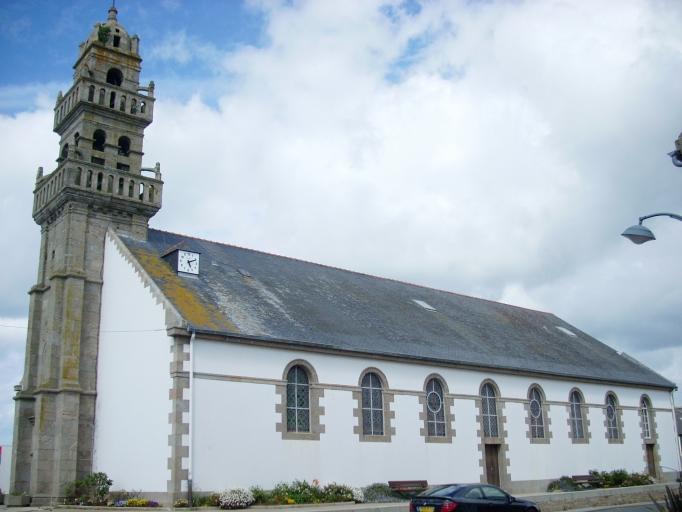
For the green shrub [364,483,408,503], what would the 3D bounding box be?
[{"bbox_3d":[1.690,8.998,27.696,1.750,0.750,1.400,13,-22,-38],"label":"green shrub"}]

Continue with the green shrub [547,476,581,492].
[{"bbox_3d":[10.727,10.960,35.315,1.700,0.800,1.400,13,-22,-38],"label":"green shrub"}]

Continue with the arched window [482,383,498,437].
[{"bbox_3d":[7.302,7.516,35.541,1.130,2.650,0.250,13,-22,-38],"label":"arched window"}]

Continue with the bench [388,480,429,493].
[{"bbox_3d":[2.614,9.184,28.451,2.150,0.770,0.620,13,-22,-38],"label":"bench"}]

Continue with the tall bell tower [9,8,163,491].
[{"bbox_3d":[-11.635,-1.209,34.503,4.570,24.620,4.570,13,-22,-38],"label":"tall bell tower"}]

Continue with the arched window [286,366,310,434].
[{"bbox_3d":[-1.625,5.552,28.350,1.170,2.650,0.250,13,-22,-38],"label":"arched window"}]

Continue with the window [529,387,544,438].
[{"bbox_3d":[10.237,8.171,37.957,1.170,2.650,0.250,13,-22,-38],"label":"window"}]

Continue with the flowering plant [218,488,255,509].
[{"bbox_3d":[-3.457,8.011,24.120,1.250,0.660,1.100,13,-22,-38],"label":"flowering plant"}]

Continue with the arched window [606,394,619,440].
[{"bbox_3d":[15.202,9.026,40.755,1.080,2.460,0.200,13,-22,-38],"label":"arched window"}]

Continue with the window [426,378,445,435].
[{"bbox_3d":[4.159,6.563,31.591,1.100,2.480,0.200,13,-22,-38],"label":"window"}]

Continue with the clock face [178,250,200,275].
[{"bbox_3d":[-6.240,0.287,29.896,0.960,0.950,0.120,13,-22,-38],"label":"clock face"}]

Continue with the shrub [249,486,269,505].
[{"bbox_3d":[-2.787,8.295,25.087,0.850,0.650,0.750,13,-22,-38],"label":"shrub"}]

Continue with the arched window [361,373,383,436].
[{"bbox_3d":[1.263,5.976,29.247,1.100,2.500,0.200,13,-22,-38],"label":"arched window"}]

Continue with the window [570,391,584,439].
[{"bbox_3d":[12.521,8.393,38.491,1.080,2.480,0.200,13,-22,-38],"label":"window"}]

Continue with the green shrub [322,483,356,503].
[{"bbox_3d":[-0.086,8.096,24.962,0.900,0.700,0.850,13,-22,-38],"label":"green shrub"}]

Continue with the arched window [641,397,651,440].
[{"bbox_3d":[18.106,9.640,43.260,1.050,2.420,0.200,13,-22,-38],"label":"arched window"}]

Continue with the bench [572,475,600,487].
[{"bbox_3d":[11.492,10.579,34.134,1.850,0.720,0.550,13,-22,-38],"label":"bench"}]

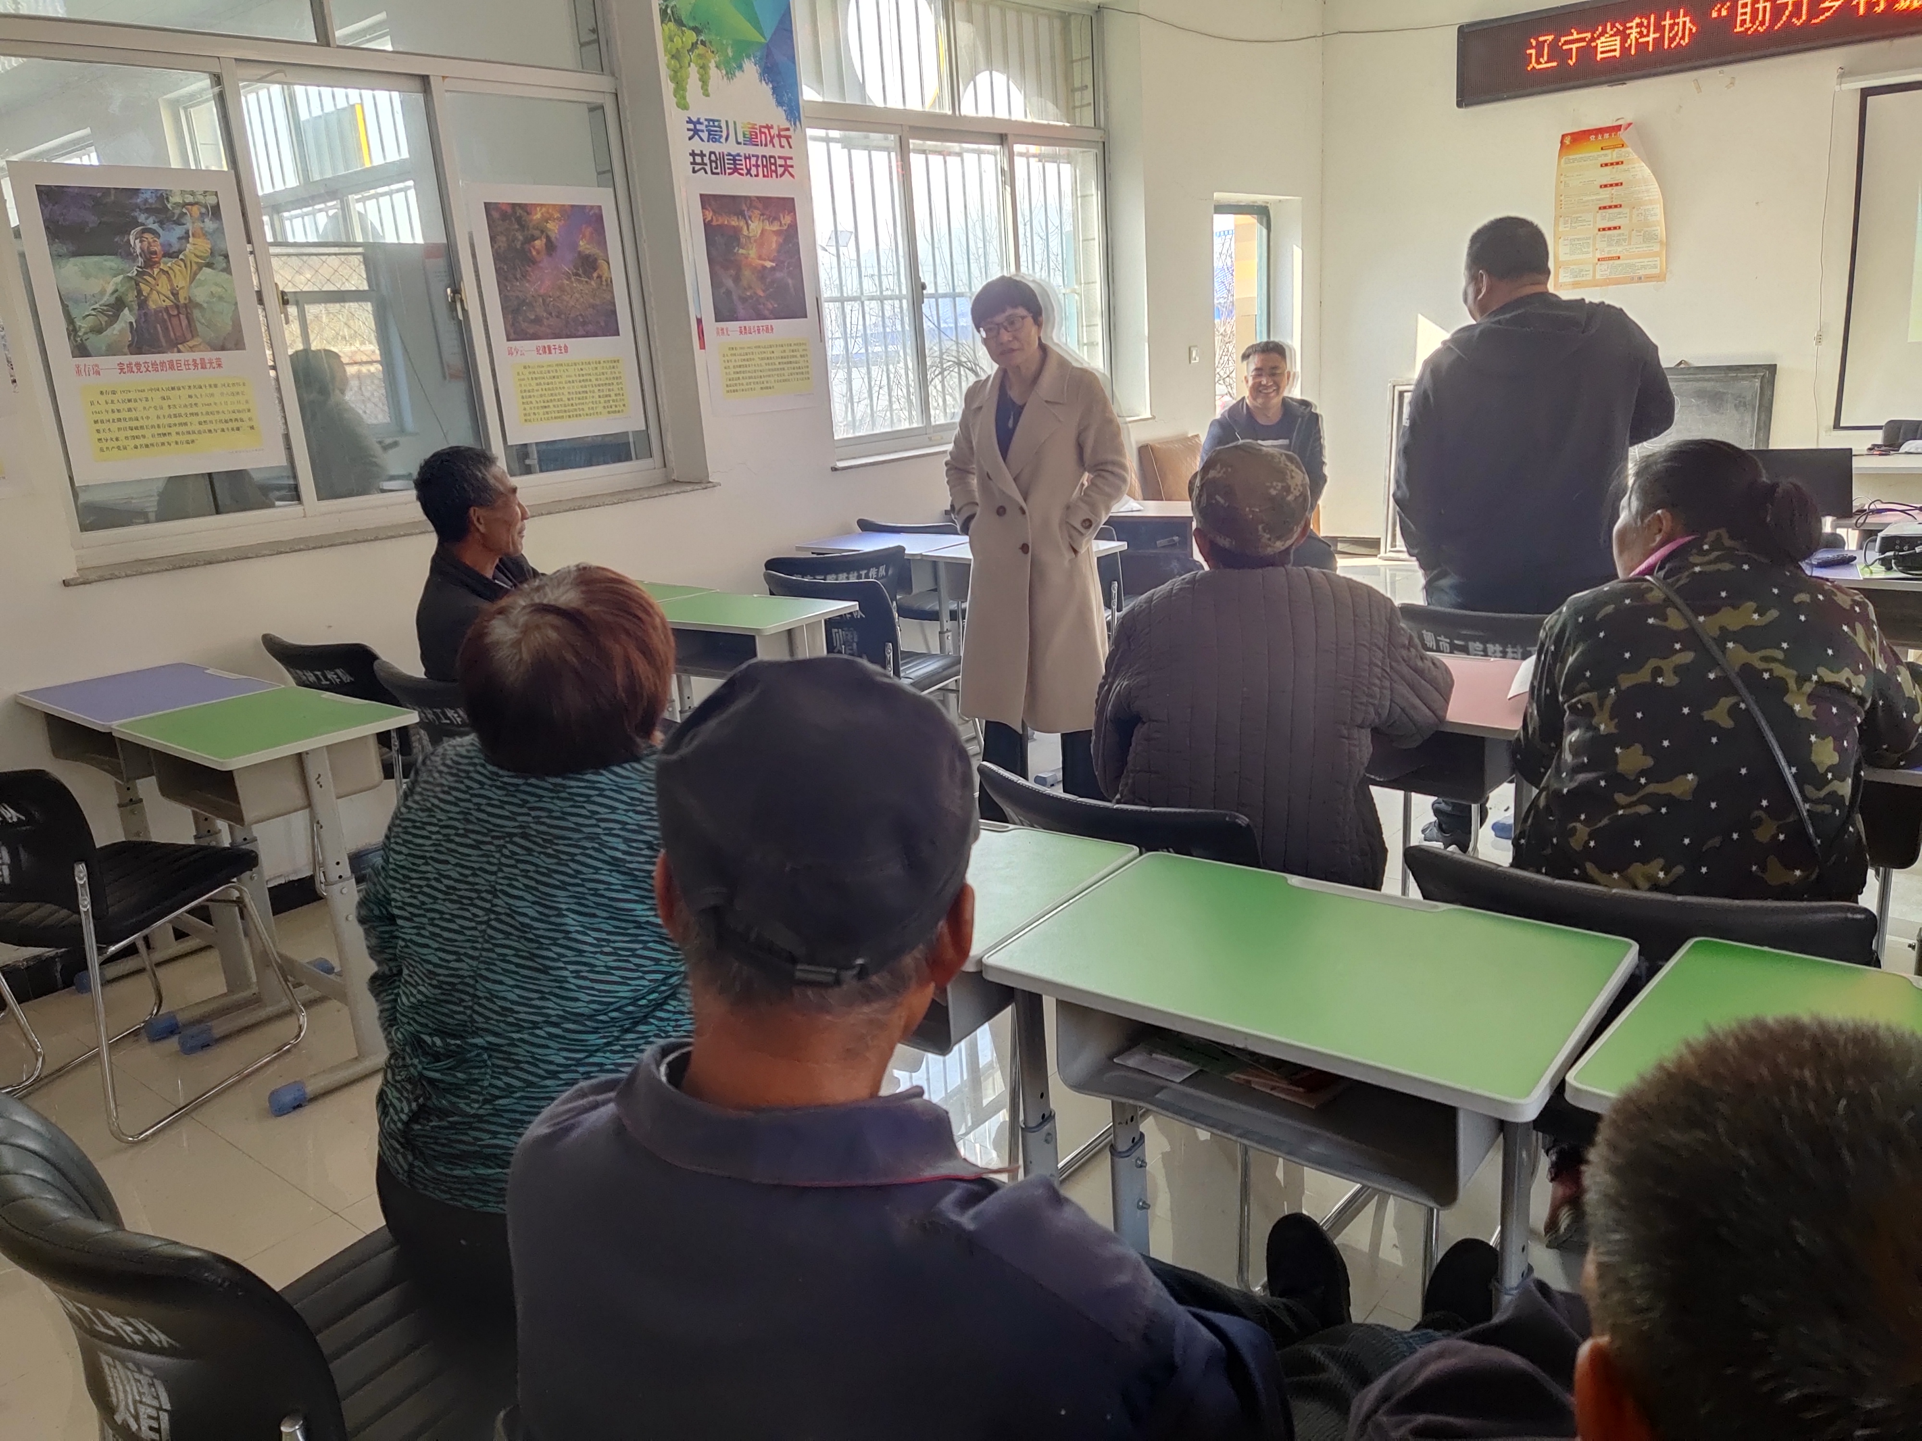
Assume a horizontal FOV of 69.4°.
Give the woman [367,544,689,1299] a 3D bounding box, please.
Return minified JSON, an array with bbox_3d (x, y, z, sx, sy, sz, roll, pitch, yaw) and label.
[{"bbox_3d":[-0.369,0.399,1.772,0.520,1.250,0.750,1,16,21],"label":"woman"}]

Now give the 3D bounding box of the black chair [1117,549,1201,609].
[{"bbox_3d":[0.756,-0.257,4.730,0.520,0.790,0.540,7,19,36],"label":"black chair"}]

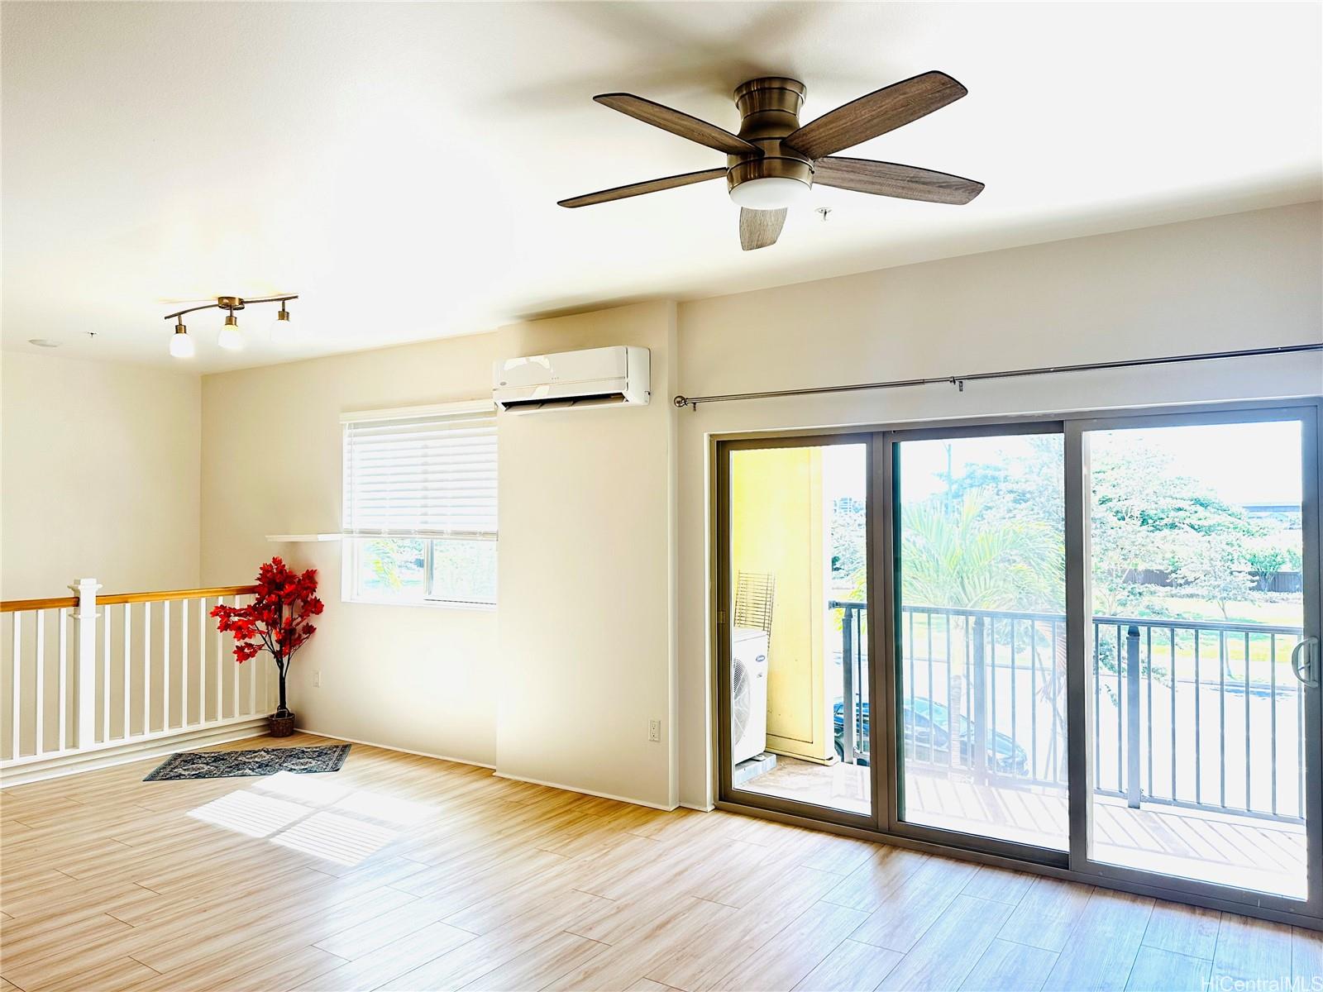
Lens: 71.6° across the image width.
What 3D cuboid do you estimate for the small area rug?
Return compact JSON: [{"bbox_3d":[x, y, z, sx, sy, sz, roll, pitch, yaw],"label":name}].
[{"bbox_3d":[-2.639,1.722,5.952,1.130,0.012,0.670,0,-1,-10],"label":"small area rug"}]

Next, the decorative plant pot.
[{"bbox_3d":[-2.767,1.658,6.689,0.195,0.170,0.195,0,-1,0],"label":"decorative plant pot"}]

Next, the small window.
[{"bbox_3d":[-1.637,0.079,6.184,1.540,1.350,0.130,-1,-1,33],"label":"small window"}]

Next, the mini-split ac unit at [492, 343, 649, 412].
[{"bbox_3d":[-0.526,-0.647,5.205,0.965,0.310,0.230,-1,-1,33],"label":"mini-split ac unit"}]

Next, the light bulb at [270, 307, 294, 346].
[{"bbox_3d":[-1.985,-0.890,4.800,0.125,0.200,0.125,-1,-1,33],"label":"light bulb"}]

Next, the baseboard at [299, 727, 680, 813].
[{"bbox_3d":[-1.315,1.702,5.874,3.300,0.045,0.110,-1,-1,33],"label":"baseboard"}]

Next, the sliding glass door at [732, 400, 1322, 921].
[{"bbox_3d":[1.446,0.665,4.314,2.735,2.045,0.130,-1,-1,33],"label":"sliding glass door"}]

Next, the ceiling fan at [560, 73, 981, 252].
[{"bbox_3d":[0.298,-0.963,2.546,1.290,0.315,1.290,-1,-1,33],"label":"ceiling fan"}]

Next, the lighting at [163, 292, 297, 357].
[{"bbox_3d":[-2.365,-0.924,5.017,1.040,0.290,0.190,-1,-1,33],"label":"lighting"}]

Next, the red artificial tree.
[{"bbox_3d":[-2.834,1.048,6.564,0.700,1.220,0.640,-1,-1,33],"label":"red artificial tree"}]

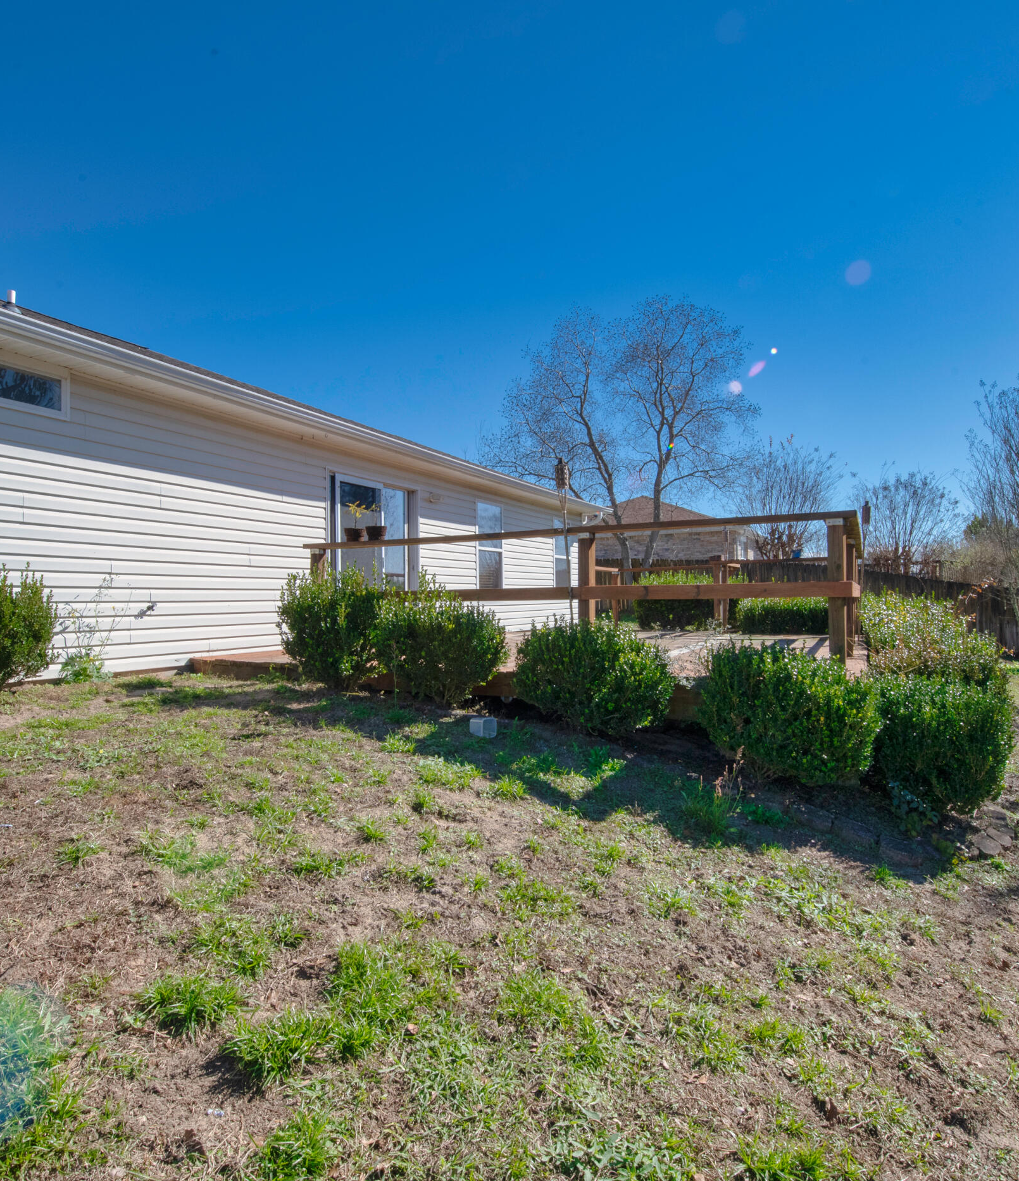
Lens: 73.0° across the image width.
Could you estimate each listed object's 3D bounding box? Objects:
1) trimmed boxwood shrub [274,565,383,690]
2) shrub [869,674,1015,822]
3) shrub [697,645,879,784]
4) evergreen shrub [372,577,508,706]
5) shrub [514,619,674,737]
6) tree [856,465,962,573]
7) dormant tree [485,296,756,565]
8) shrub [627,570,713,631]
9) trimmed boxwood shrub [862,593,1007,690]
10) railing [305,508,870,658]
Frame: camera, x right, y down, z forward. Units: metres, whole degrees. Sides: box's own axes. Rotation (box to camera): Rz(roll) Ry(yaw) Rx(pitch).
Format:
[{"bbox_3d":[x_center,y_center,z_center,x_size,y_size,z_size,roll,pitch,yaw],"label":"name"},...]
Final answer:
[{"bbox_3d":[-1.220,0.260,4.800,0.760,0.850,0.760,-1,-1,0],"label":"trimmed boxwood shrub"},{"bbox_3d":[2.050,0.750,3.350,0.660,0.700,0.660,-1,-1,28],"label":"shrub"},{"bbox_3d":[1.360,0.610,3.420,0.840,0.680,0.820,-1,-1,28],"label":"shrub"},{"bbox_3d":[-0.440,0.325,4.380,0.830,0.810,0.820,-1,-1,0],"label":"evergreen shrub"},{"bbox_3d":[0.475,0.485,3.920,0.870,0.660,0.840,-1,-1,0],"label":"shrub"},{"bbox_3d":[15.400,-2.100,26.500,3.700,5.200,3.700,-1,-1,28],"label":"tree"},{"bbox_3d":[2.900,-3.200,18.000,6.800,7.900,6.500,-1,-1,28],"label":"dormant tree"},{"bbox_3d":[2.620,0.170,11.300,1.400,1.050,1.200,-1,-1,28],"label":"shrub"},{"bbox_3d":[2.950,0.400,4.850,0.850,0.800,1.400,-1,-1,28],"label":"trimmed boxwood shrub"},{"bbox_3d":[1.330,0.090,7.390,4.370,1.000,5.200,-1,-1,28],"label":"railing"}]

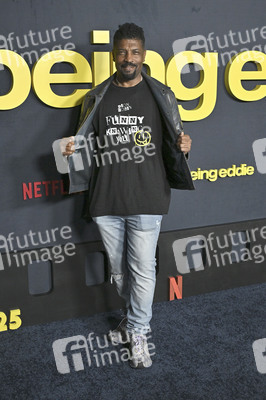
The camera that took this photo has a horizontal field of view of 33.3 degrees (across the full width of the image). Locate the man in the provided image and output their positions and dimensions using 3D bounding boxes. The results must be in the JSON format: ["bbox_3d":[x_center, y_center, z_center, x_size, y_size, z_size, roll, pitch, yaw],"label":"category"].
[{"bbox_3d":[-0.015,0.003,2.453,0.690,1.840,0.480,-1,15,0],"label":"man"}]

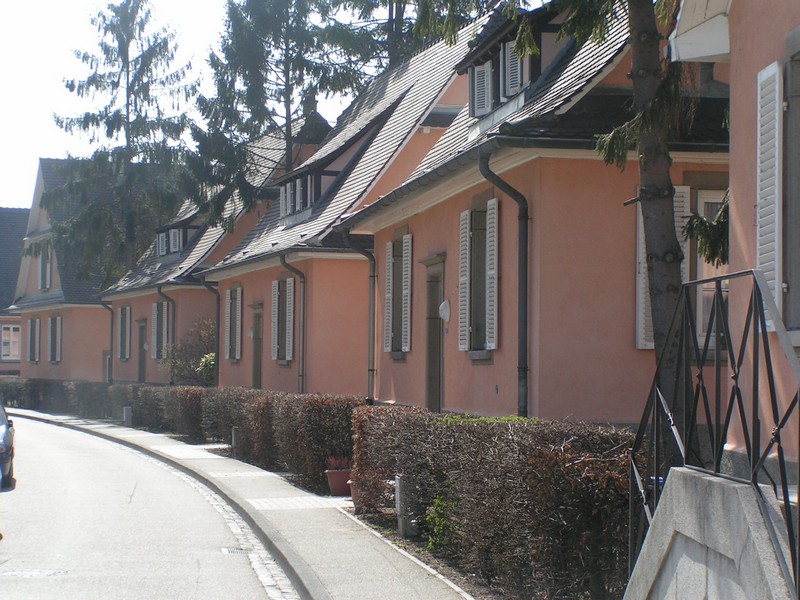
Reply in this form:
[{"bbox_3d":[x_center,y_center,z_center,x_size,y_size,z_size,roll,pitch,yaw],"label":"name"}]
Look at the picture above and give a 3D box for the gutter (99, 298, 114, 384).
[{"bbox_3d":[-9.377,1.390,63.500,0.430,2.870,0.100,1,-2,-17],"label":"gutter"}]

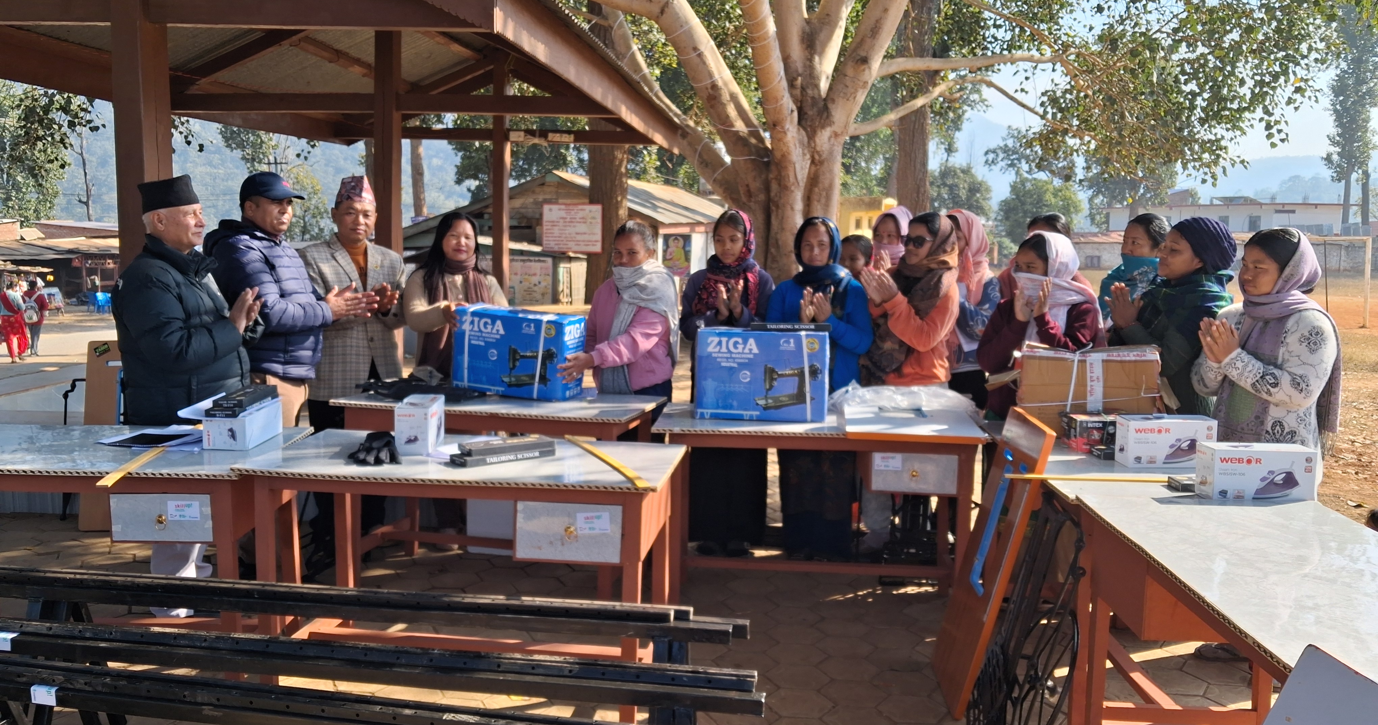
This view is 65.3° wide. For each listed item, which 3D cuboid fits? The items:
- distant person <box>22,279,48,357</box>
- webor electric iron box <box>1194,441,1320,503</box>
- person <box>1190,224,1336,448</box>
[{"bbox_3d":[-12.960,-0.885,21.300,0.500,1.540,0.380,-2,7,-28],"label":"distant person"},{"bbox_3d":[1.564,0.301,2.960,0.284,0.139,0.103,1,6,-3],"label":"webor electric iron box"},{"bbox_3d":[1.960,0.310,3.627,0.410,1.521,0.460,-2,7,-28],"label":"person"}]

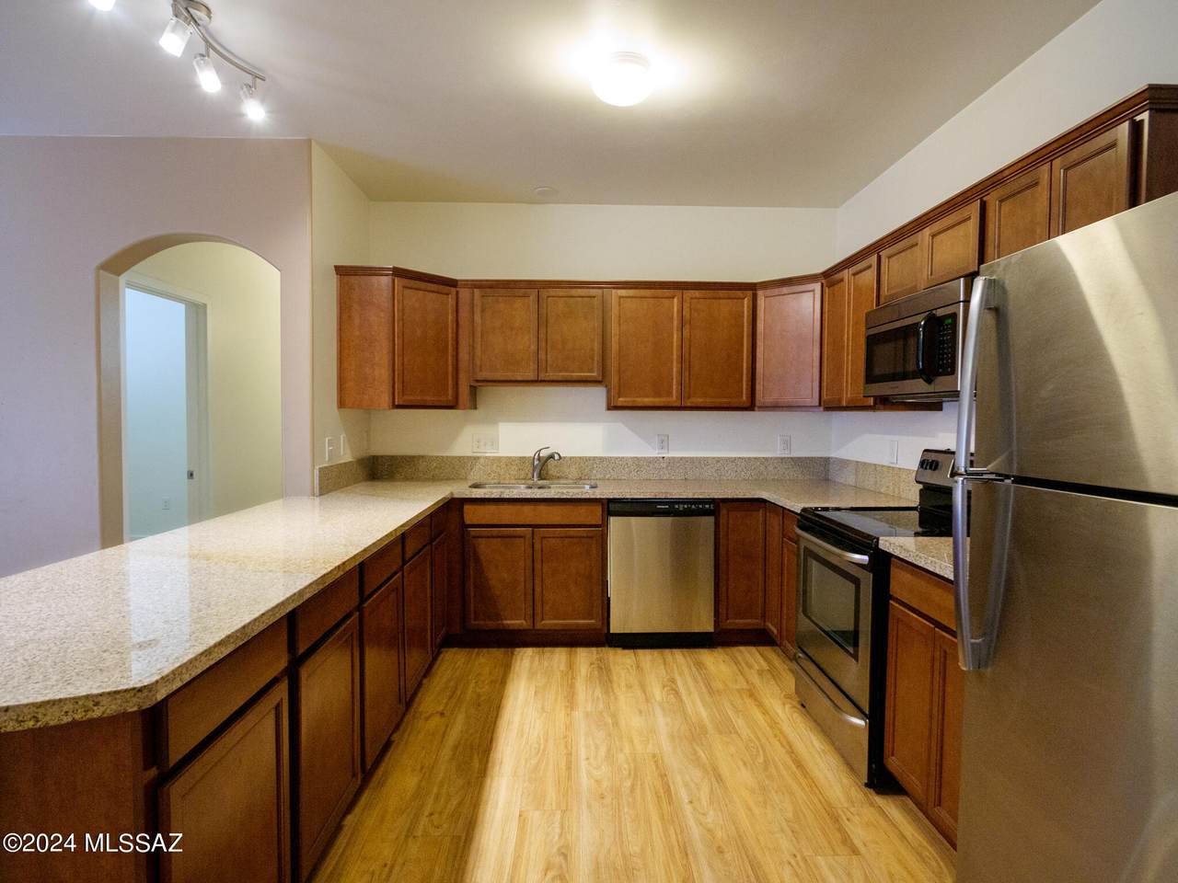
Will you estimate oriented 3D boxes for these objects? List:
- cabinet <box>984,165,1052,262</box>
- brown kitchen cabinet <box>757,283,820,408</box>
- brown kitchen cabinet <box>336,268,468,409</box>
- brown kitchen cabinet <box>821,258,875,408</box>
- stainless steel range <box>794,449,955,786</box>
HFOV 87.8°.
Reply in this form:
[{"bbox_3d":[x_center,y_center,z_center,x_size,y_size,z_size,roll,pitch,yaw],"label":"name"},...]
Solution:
[{"bbox_3d":[1.522,-0.689,1.957,0.320,0.300,0.292,0,2,-1],"label":"cabinet"},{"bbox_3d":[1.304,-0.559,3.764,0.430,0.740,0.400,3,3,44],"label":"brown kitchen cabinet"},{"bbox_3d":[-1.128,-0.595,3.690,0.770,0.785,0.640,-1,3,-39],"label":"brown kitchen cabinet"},{"bbox_3d":[1.474,-0.531,3.128,0.325,0.745,0.620,0,2,-1],"label":"brown kitchen cabinet"},{"bbox_3d":[1.286,0.646,2.509,0.675,1.190,0.755,0,2,-1],"label":"stainless steel range"}]

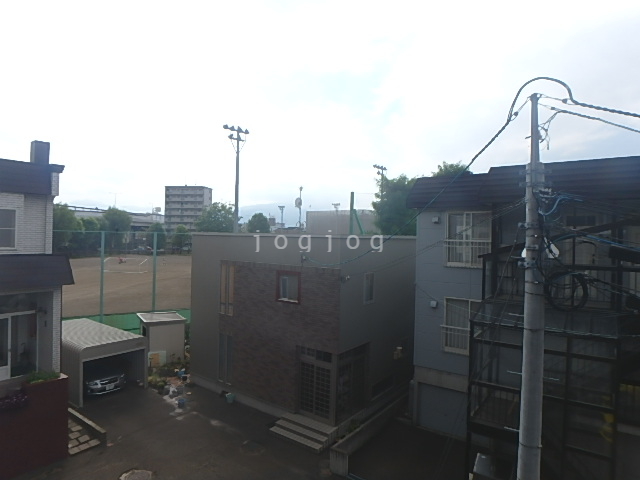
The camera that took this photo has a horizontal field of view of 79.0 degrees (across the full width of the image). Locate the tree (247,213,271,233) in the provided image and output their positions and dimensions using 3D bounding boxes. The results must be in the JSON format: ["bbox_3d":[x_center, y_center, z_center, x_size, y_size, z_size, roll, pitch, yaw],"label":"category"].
[{"bbox_3d":[-15.062,-0.689,95.011,6.500,11.931,6.500,1,1,0],"label":"tree"}]

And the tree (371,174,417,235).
[{"bbox_3d":[9.704,-0.556,48.000,7.200,14.800,7.200,1,1,0],"label":"tree"}]

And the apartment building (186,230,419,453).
[{"bbox_3d":[-0.490,3.166,18.192,7.922,6.750,7.246,2,1,36],"label":"apartment building"}]

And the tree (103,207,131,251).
[{"bbox_3d":[-68.130,-3.432,130.000,9.370,15.570,9.370,1,0,0],"label":"tree"}]

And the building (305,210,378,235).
[{"bbox_3d":[6.922,-1.420,115.586,18.900,13.668,12.500,2,1,36],"label":"building"}]

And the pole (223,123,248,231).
[{"bbox_3d":[-7.769,-1.901,36.000,0.700,17.100,2.700,1,1,41],"label":"pole"}]

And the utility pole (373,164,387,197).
[{"bbox_3d":[8.393,-1.614,54.500,0.700,17.200,2.700,1,1,41],"label":"utility pole"}]

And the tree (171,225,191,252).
[{"bbox_3d":[-49.042,-0.529,137.000,7.230,9.880,7.230,1,0,0],"label":"tree"}]

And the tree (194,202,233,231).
[{"bbox_3d":[-26.105,-1.749,97.000,10.490,15.240,10.490,1,0,0],"label":"tree"}]

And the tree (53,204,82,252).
[{"bbox_3d":[-71.813,-2.550,110.000,9.000,14.800,9.000,1,1,0],"label":"tree"}]

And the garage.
[{"bbox_3d":[-11.643,5.728,19.256,6.600,2.420,2.840,1,0,38],"label":"garage"}]

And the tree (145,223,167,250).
[{"bbox_3d":[-57.862,-0.882,137.000,7.590,10.580,7.590,1,0,0],"label":"tree"}]

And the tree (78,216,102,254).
[{"bbox_3d":[-71.516,-1.246,121.000,7.480,12.150,7.480,1,0,0],"label":"tree"}]

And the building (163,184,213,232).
[{"bbox_3d":[-53.700,-8.500,160.000,16.000,26.200,10.000,1,1,6],"label":"building"}]

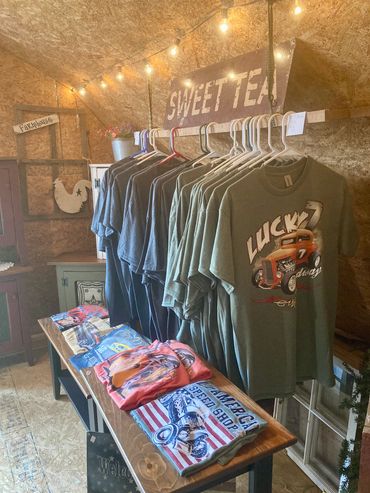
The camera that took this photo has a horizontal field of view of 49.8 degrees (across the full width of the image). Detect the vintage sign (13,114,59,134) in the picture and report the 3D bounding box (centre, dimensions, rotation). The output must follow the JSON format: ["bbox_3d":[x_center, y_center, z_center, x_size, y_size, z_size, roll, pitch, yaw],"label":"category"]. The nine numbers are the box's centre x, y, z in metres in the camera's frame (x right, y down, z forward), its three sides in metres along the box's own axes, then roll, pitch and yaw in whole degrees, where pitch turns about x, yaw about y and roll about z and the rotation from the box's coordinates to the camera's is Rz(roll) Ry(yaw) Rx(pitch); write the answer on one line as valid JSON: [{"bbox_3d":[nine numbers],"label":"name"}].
[{"bbox_3d":[-1.007,-0.828,2.704,0.303,0.053,0.015,-25,22,-23],"label":"vintage sign"}]

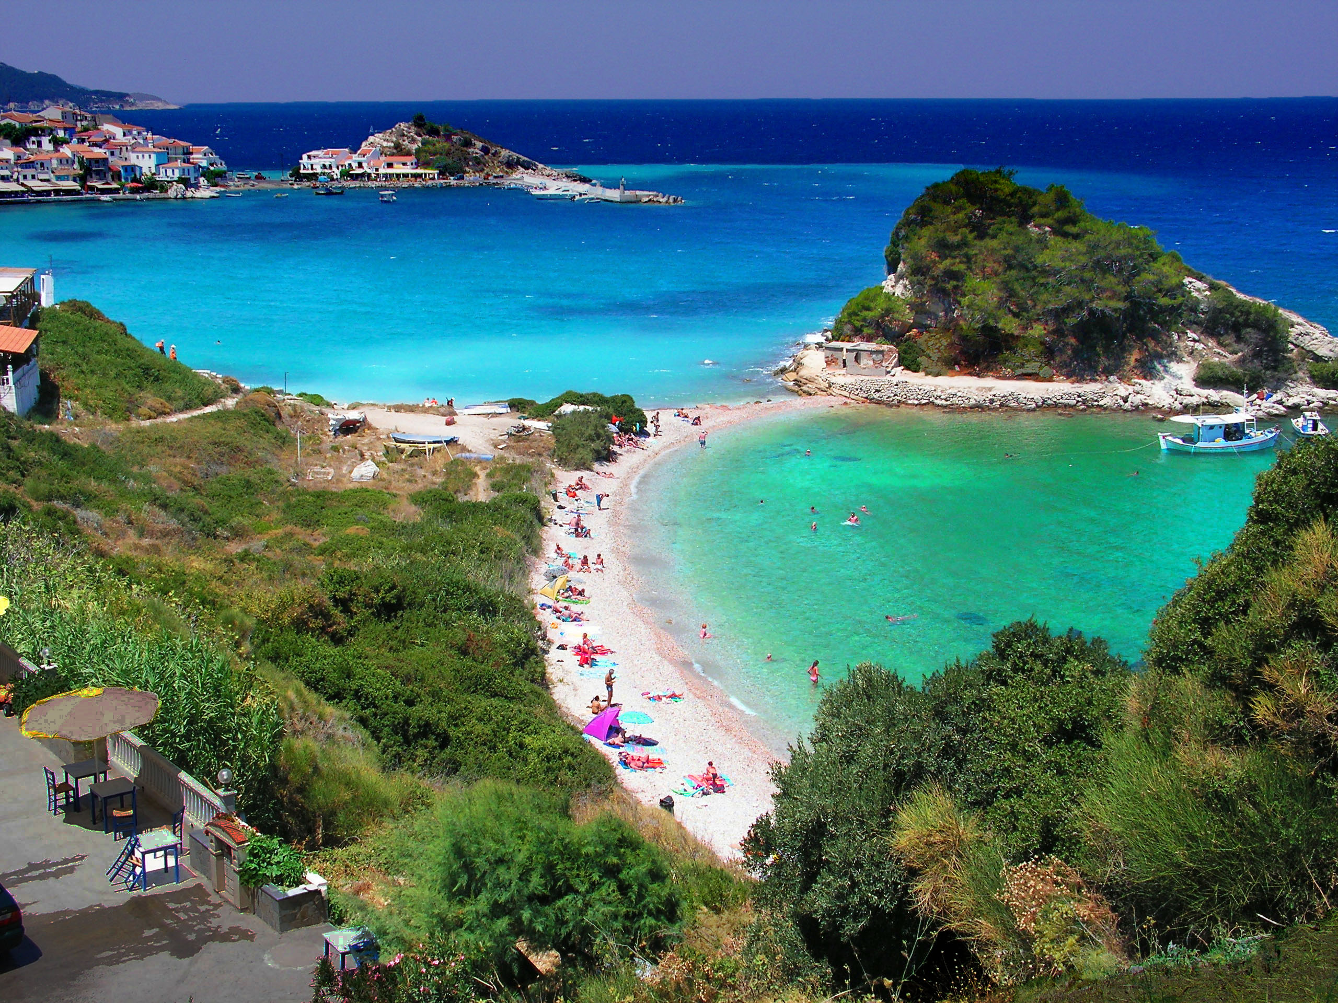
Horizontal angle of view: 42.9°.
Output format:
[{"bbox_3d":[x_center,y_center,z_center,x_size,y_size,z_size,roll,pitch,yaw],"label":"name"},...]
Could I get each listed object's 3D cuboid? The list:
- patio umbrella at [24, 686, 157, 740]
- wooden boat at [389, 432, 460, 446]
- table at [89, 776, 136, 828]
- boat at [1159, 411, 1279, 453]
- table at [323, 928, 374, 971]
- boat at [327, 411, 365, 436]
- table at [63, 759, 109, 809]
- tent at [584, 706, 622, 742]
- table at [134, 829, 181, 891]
[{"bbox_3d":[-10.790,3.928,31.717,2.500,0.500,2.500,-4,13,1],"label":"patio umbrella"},{"bbox_3d":[-18.607,-4.624,129.537,5.200,0.850,1.700,4,14,16],"label":"wooden boat"},{"bbox_3d":[-10.311,5.691,31.716,0.690,0.750,0.690,-11,17,-37],"label":"table"},{"bbox_3d":[44.177,-5.556,136.198,9.300,3.200,3.100,-2,14,-8],"label":"boat"},{"bbox_3d":[-4.792,7.004,25.922,0.690,0.750,0.690,-9,16,-32],"label":"table"},{"bbox_3d":[-25.334,-6.257,133.350,2.100,1.300,4.000,-6,15,-24],"label":"boat"},{"bbox_3d":[-11.163,5.474,32.673,0.690,0.750,0.690,-12,18,-40],"label":"table"},{"bbox_3d":[-2.880,9.506,73.825,1.400,1.170,1.700,5,15,22],"label":"tent"},{"bbox_3d":[-8.862,6.222,29.399,0.690,0.750,0.690,-10,17,-37],"label":"table"}]

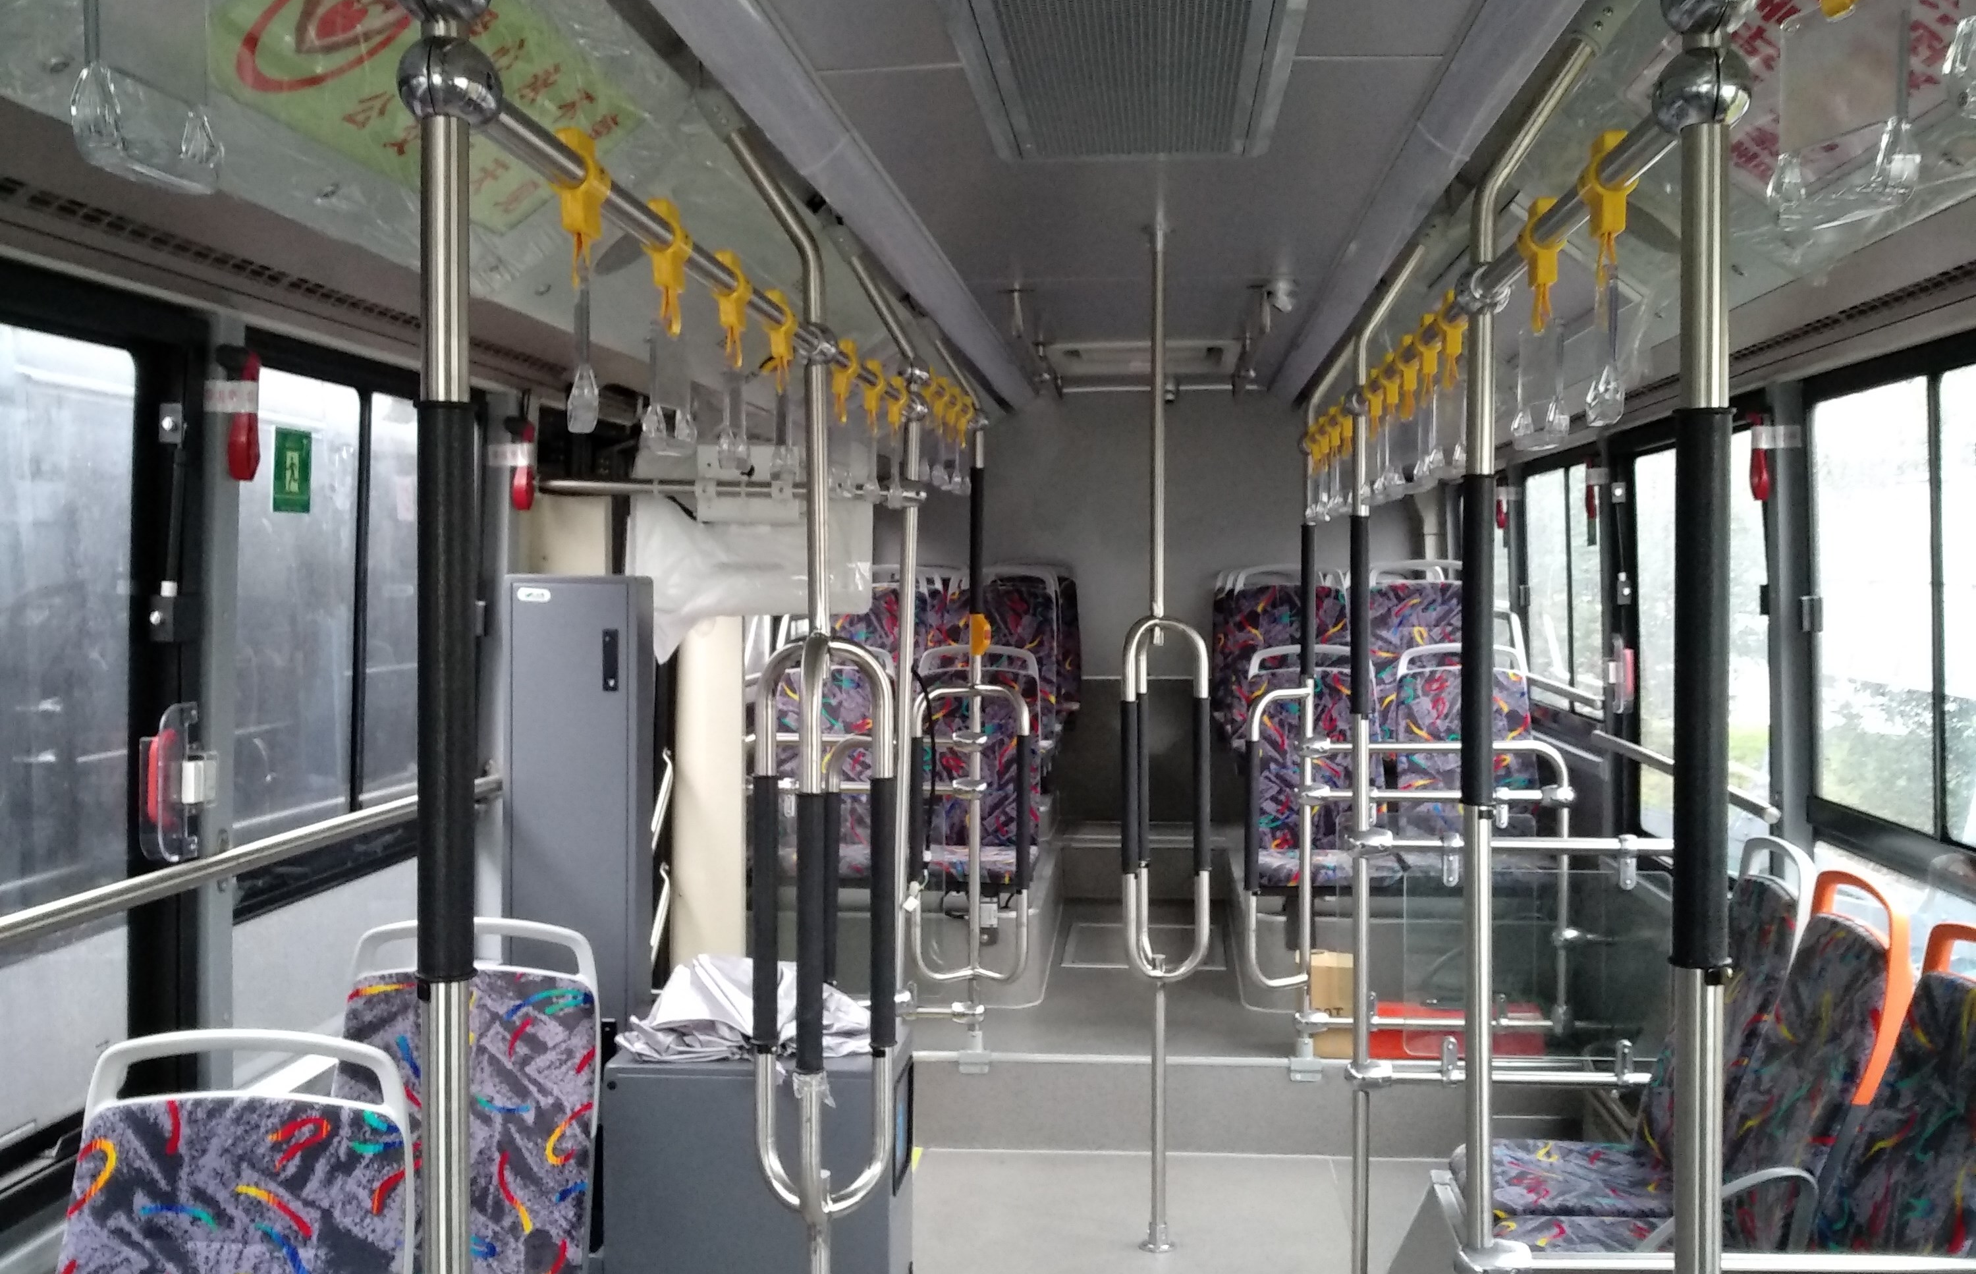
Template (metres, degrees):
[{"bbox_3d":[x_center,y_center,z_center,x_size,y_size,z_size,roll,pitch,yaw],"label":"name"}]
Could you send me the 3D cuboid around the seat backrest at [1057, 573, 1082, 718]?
[{"bbox_3d":[0.201,0.003,7.292,0.410,0.620,0.100,0,-9,6],"label":"seat backrest"}]

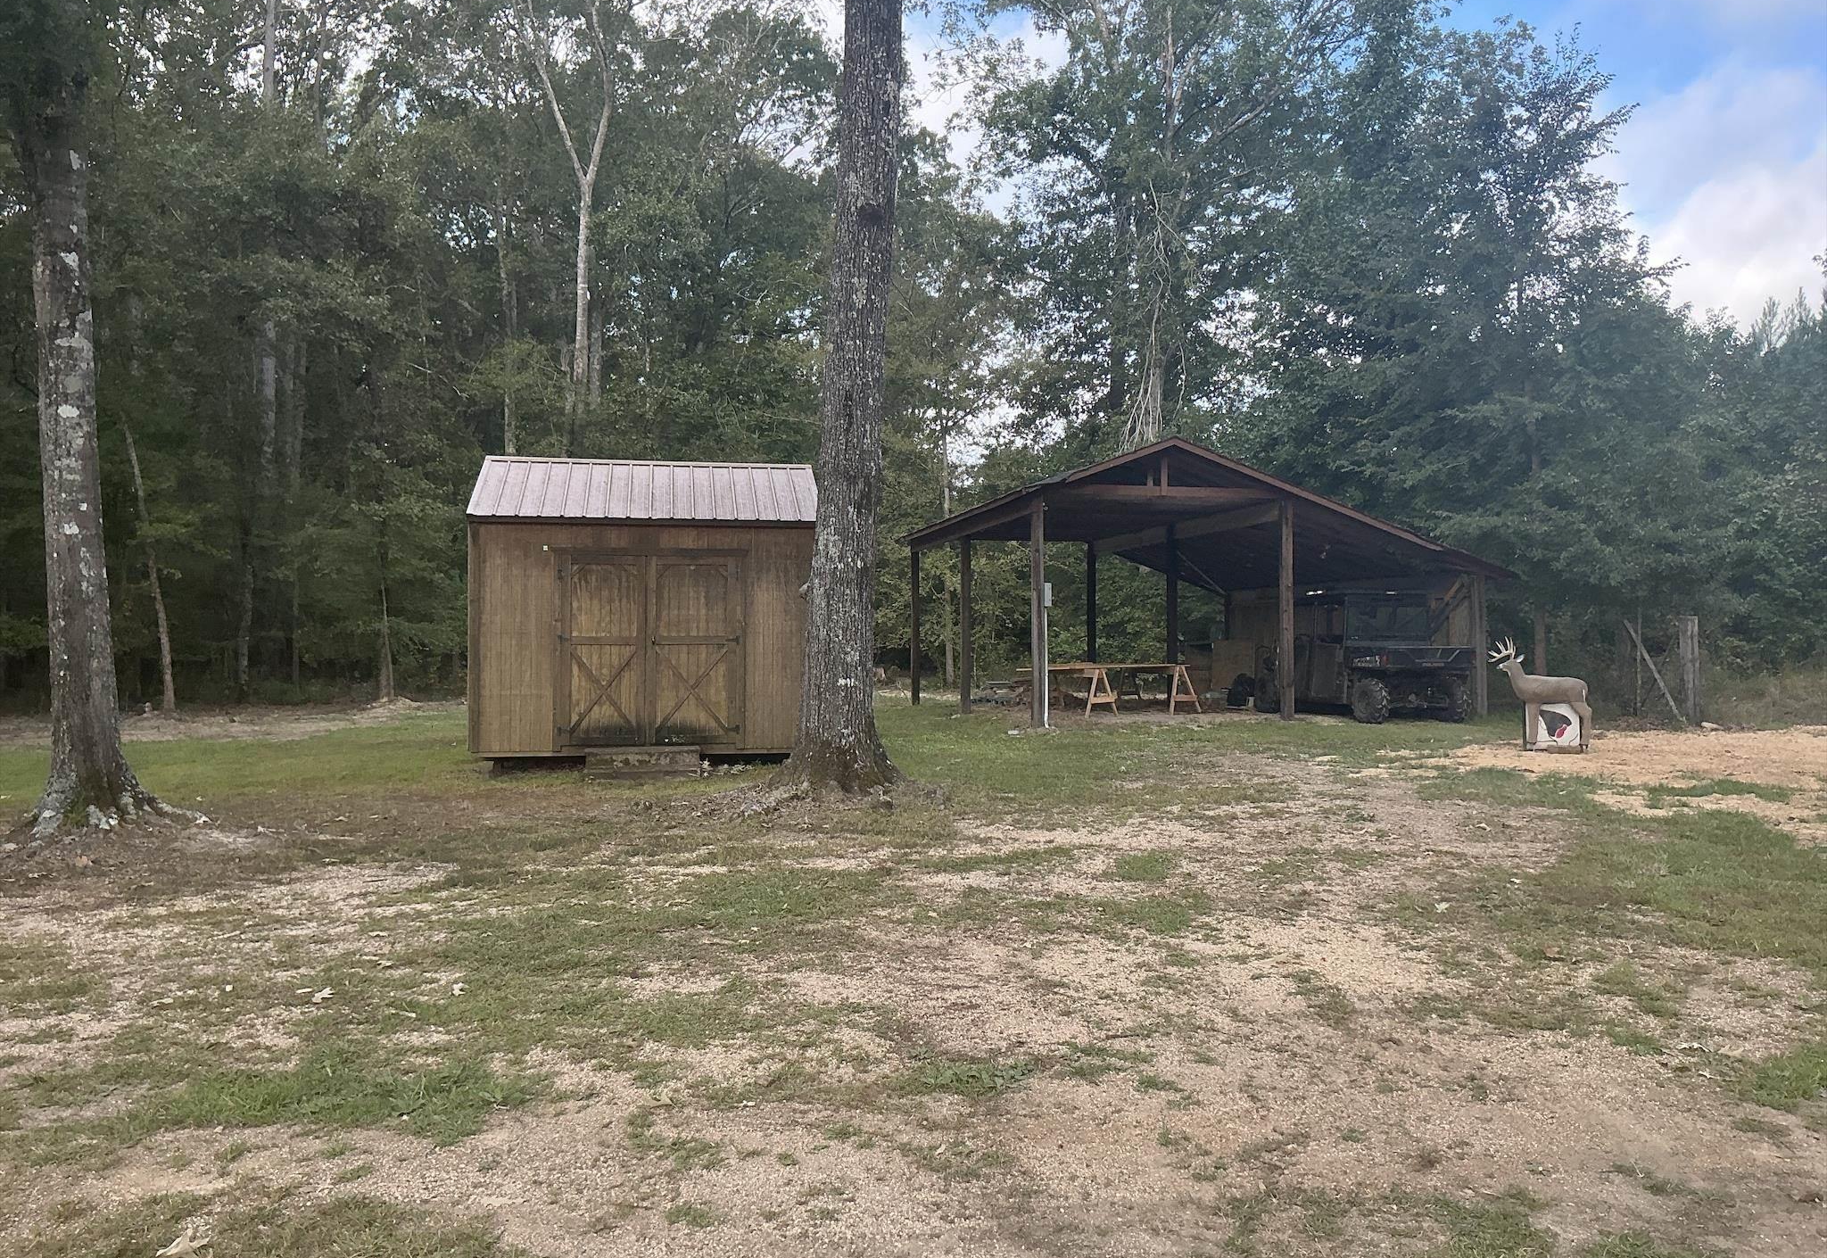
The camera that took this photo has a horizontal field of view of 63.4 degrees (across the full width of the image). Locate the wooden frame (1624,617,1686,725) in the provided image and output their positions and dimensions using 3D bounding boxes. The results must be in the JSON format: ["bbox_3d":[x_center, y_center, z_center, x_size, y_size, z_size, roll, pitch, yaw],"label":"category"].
[{"bbox_3d":[10.938,0.621,21.800,0.880,1.560,0.200,0,0,6],"label":"wooden frame"}]

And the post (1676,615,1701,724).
[{"bbox_3d":[11.023,0.578,21.000,0.230,1.500,0.210,0,0,18],"label":"post"}]

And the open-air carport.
[{"bbox_3d":[4.375,-0.652,26.332,7.390,4.139,10.500,0,0,-10],"label":"open-air carport"}]

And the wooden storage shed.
[{"bbox_3d":[-3.068,-0.321,17.302,3.745,3.350,3.200,0,0,-10],"label":"wooden storage shed"}]

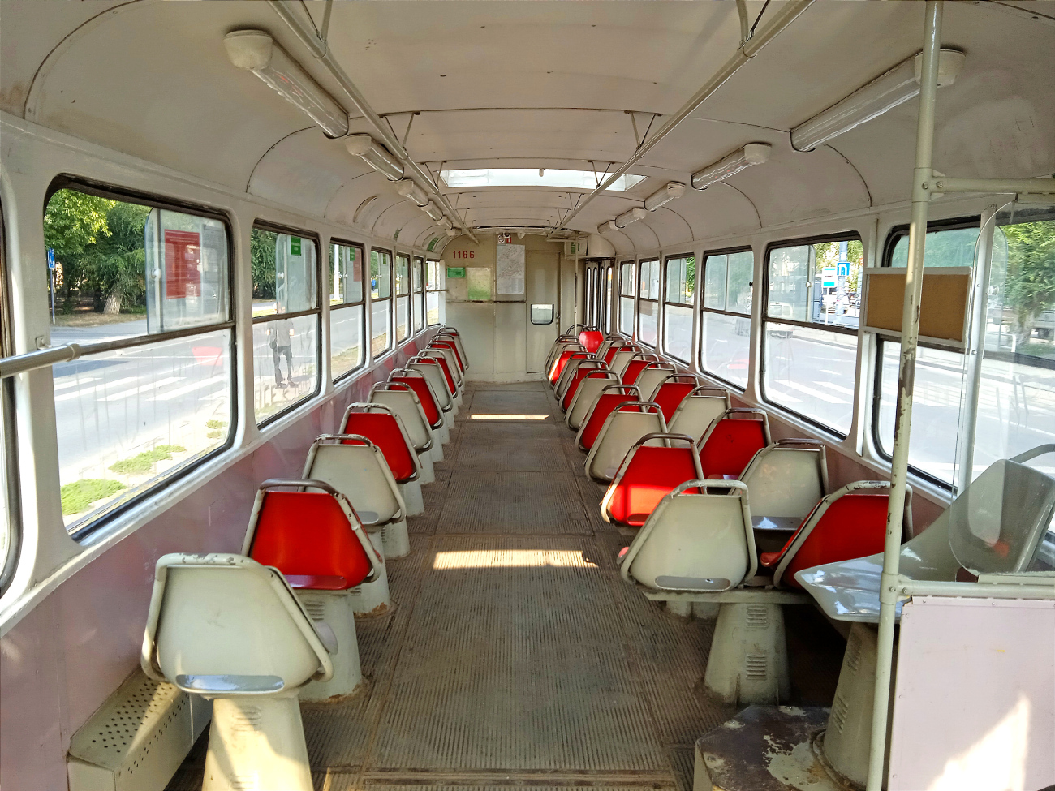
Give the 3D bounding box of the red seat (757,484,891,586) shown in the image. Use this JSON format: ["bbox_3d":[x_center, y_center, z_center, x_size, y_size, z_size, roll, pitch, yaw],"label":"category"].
[{"bbox_3d":[1.075,0.498,3.146,0.440,0.400,0.460,1,8,-1],"label":"red seat"}]

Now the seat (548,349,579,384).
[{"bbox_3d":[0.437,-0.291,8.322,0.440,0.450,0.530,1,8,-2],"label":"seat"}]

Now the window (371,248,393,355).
[{"bbox_3d":[-1.190,-0.757,6.915,0.055,0.830,1.230,1,8,-2],"label":"window"}]

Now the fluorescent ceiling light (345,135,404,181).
[{"bbox_3d":[-0.720,-1.096,4.042,0.110,0.083,1.180,-11,8,0],"label":"fluorescent ceiling light"}]

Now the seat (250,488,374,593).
[{"bbox_3d":[-0.678,0.425,2.697,0.420,0.410,0.520,1,8,-2],"label":"seat"}]

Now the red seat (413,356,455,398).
[{"bbox_3d":[-0.820,-0.198,7.468,0.440,0.450,0.530,1,8,-2],"label":"red seat"}]

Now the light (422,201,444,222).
[{"bbox_3d":[-0.790,-1.497,6.959,0.110,0.083,1.170,-11,8,0],"label":"light"}]

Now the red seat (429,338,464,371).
[{"bbox_3d":[-0.914,-0.434,9.636,0.440,0.400,0.460,1,8,-1],"label":"red seat"}]

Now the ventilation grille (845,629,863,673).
[{"bbox_3d":[0.845,0.663,2.213,0.015,0.080,0.065,1,8,-2],"label":"ventilation grille"}]

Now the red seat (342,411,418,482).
[{"bbox_3d":[-0.733,0.222,4.173,0.420,0.410,0.520,1,8,-2],"label":"red seat"}]

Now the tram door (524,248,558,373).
[{"bbox_3d":[0.225,-1.141,11.696,0.514,1.657,0.050,-4,9,-31],"label":"tram door"}]

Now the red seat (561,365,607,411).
[{"bbox_3d":[0.510,-0.066,7.154,0.440,0.400,0.460,1,8,-1],"label":"red seat"}]

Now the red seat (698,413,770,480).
[{"bbox_3d":[1.064,0.254,4.454,0.440,0.450,0.530,1,8,-2],"label":"red seat"}]

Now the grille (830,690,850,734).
[{"bbox_3d":[0.845,0.862,2.310,0.012,0.077,0.064,8,8,-7],"label":"grille"}]

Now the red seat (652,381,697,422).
[{"bbox_3d":[1.035,0.043,5.984,0.440,0.450,0.530,1,8,-2],"label":"red seat"}]

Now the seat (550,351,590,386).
[{"bbox_3d":[0.469,-0.283,8.717,0.440,0.400,0.460,1,8,-1],"label":"seat"}]

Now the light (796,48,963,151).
[{"bbox_3d":[1.018,-0.885,2.660,0.125,0.090,1.120,1,8,1],"label":"light"}]

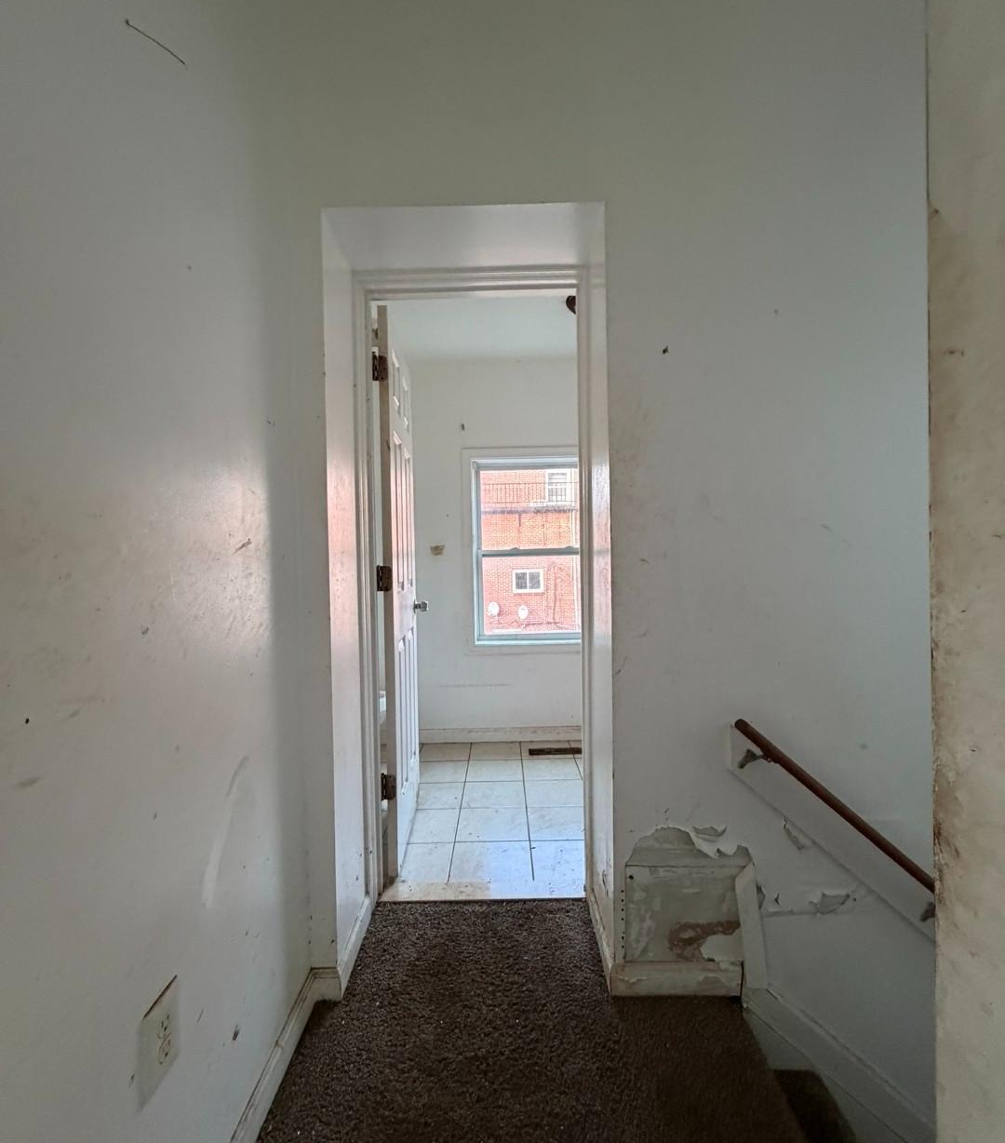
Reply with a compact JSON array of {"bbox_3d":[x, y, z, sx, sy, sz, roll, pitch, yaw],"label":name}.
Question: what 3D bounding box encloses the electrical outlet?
[{"bbox_3d":[-0.498,0.683,0.794,0.010,0.121,0.083,-1,0,0],"label":"electrical outlet"}]

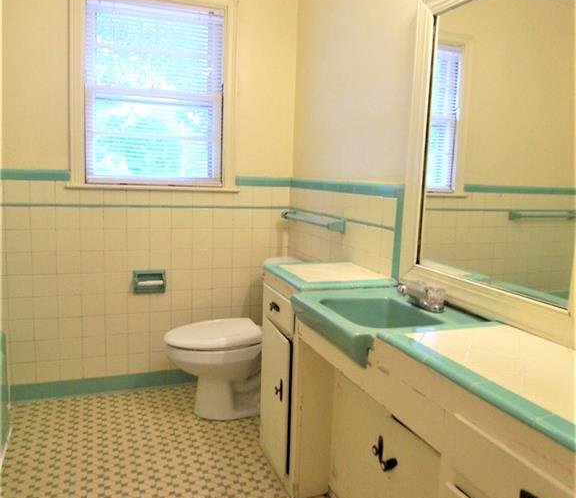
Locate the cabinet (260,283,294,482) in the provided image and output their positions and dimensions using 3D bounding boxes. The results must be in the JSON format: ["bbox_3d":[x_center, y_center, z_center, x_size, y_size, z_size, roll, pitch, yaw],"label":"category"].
[{"bbox_3d":[0.143,0.504,2.067,0.390,0.750,0.431,-1,9,-21],"label":"cabinet"}]

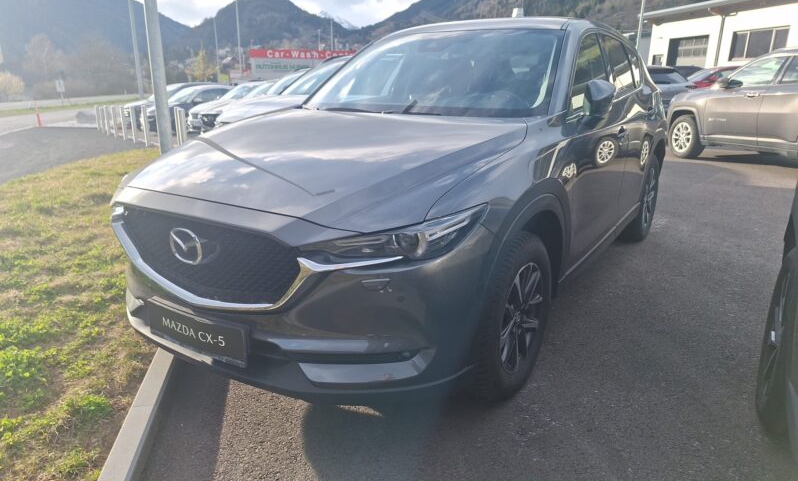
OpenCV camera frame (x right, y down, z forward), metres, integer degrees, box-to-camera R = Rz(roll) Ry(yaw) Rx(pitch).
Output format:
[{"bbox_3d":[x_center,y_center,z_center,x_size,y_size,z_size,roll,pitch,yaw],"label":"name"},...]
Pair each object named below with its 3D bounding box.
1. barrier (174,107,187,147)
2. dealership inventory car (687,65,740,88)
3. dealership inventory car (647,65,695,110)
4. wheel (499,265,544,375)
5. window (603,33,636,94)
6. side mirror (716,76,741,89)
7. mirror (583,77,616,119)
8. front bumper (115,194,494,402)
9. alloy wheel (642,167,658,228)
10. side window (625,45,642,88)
[{"bbox_3d":[-4.720,-2.439,11.500,0.160,0.900,0.160,-15,22,-42],"label":"barrier"},{"bbox_3d":[10.320,-4.728,16.817,4.250,1.500,1.790,2,17,9],"label":"dealership inventory car"},{"bbox_3d":[6.371,-4.029,14.939,1.800,1.540,4.400,-1,17,-3],"label":"dealership inventory car"},{"bbox_3d":[0.451,0.308,2.193,0.180,0.470,0.470,11,20,33],"label":"wheel"},{"bbox_3d":[1.381,-1.075,3.319,0.070,0.370,0.800,-8,9,37],"label":"window"},{"bbox_3d":[4.836,-2.308,7.773,0.260,0.190,0.180,-4,17,-11],"label":"side mirror"},{"bbox_3d":[0.922,-0.652,2.434,0.140,0.190,0.230,3,17,13],"label":"mirror"},{"bbox_3d":[-0.578,0.137,2.088,1.820,0.690,0.580,11,20,33],"label":"front bumper"},{"bbox_3d":[1.977,-0.353,4.333,0.180,0.470,0.470,11,20,33],"label":"alloy wheel"},{"bbox_3d":[1.701,-1.213,3.833,0.060,0.270,0.450,-8,9,37],"label":"side window"}]

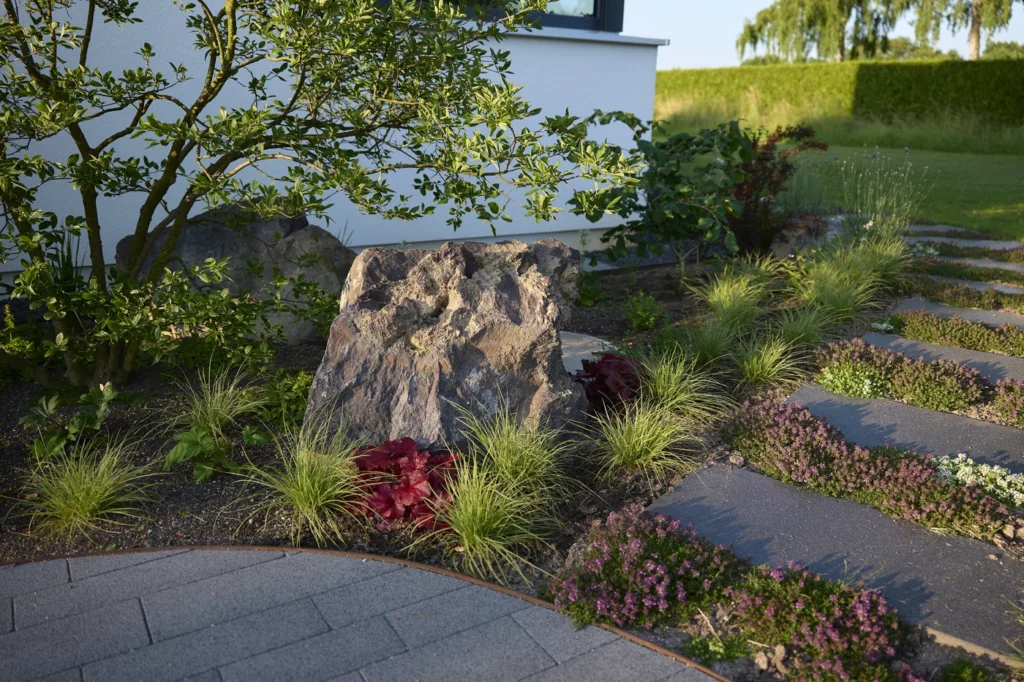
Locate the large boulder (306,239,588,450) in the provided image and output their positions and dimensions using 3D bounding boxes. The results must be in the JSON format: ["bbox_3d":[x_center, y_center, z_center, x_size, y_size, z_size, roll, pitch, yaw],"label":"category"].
[{"bbox_3d":[-0.242,-0.025,3.062,1.060,0.680,0.660,0,16,-5],"label":"large boulder"}]

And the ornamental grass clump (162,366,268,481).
[{"bbox_3d":[-0.946,0.222,2.539,0.340,0.300,0.330,-5,19,-21],"label":"ornamental grass clump"}]

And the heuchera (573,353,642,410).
[{"bbox_3d":[0.391,0.168,3.263,0.285,0.200,0.285,3,16,7],"label":"heuchera"}]

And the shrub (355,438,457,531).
[{"bbox_3d":[-0.311,0.417,2.330,0.296,0.220,0.296,-1,16,-8],"label":"shrub"}]

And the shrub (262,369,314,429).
[{"bbox_3d":[-0.838,0.218,3.012,0.205,0.200,0.205,-4,17,-16],"label":"shrub"}]

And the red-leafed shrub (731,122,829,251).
[{"bbox_3d":[2.239,-1.287,6.805,0.792,1.072,0.752,6,17,17],"label":"red-leafed shrub"}]

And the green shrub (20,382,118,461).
[{"bbox_3d":[-1.523,0.275,2.744,0.298,0.216,0.298,-8,19,-29],"label":"green shrub"}]

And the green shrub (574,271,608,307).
[{"bbox_3d":[0.470,-0.320,4.925,0.253,0.206,0.253,3,16,5],"label":"green shrub"}]

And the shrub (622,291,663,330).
[{"bbox_3d":[0.733,-0.168,4.435,0.231,0.200,0.231,4,17,9],"label":"shrub"}]

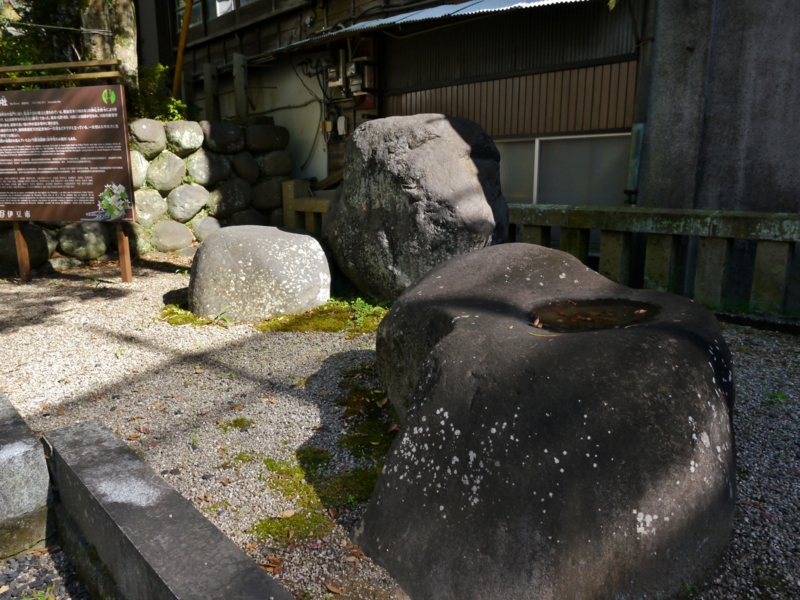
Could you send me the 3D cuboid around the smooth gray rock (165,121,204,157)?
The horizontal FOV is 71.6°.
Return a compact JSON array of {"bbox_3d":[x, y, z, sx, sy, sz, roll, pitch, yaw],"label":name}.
[{"bbox_3d":[-2.972,-2.227,7.651,0.545,0.472,0.503,-2,12,-12],"label":"smooth gray rock"}]

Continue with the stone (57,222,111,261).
[{"bbox_3d":[-3.478,-0.670,6.096,0.580,0.460,0.440,-12,17,-43],"label":"stone"}]

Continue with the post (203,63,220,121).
[{"bbox_3d":[-2.291,-2.514,6.753,0.180,0.680,0.100,11,17,42],"label":"post"}]

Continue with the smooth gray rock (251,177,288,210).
[{"bbox_3d":[-1.487,-1.239,6.459,0.384,0.389,0.468,11,17,42],"label":"smooth gray rock"}]

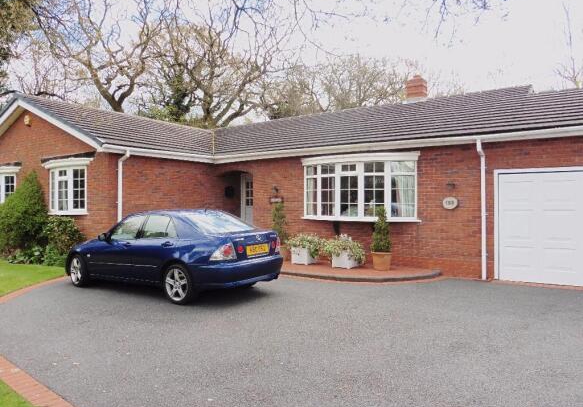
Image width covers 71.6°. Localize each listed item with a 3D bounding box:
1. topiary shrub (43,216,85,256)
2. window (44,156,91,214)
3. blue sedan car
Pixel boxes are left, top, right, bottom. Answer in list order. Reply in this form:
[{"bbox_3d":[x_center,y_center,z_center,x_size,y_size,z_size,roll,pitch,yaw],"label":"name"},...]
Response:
[{"bbox_3d":[-5.320,0.854,9.450,0.980,1.150,0.900,0,0,31],"label":"topiary shrub"},{"bbox_3d":[-5.725,-0.386,10.145,1.880,1.340,0.320,0,0,31],"label":"window"},{"bbox_3d":[-2.304,0.828,7.425,4.400,1.410,1.720,0,0,32],"label":"blue sedan car"}]

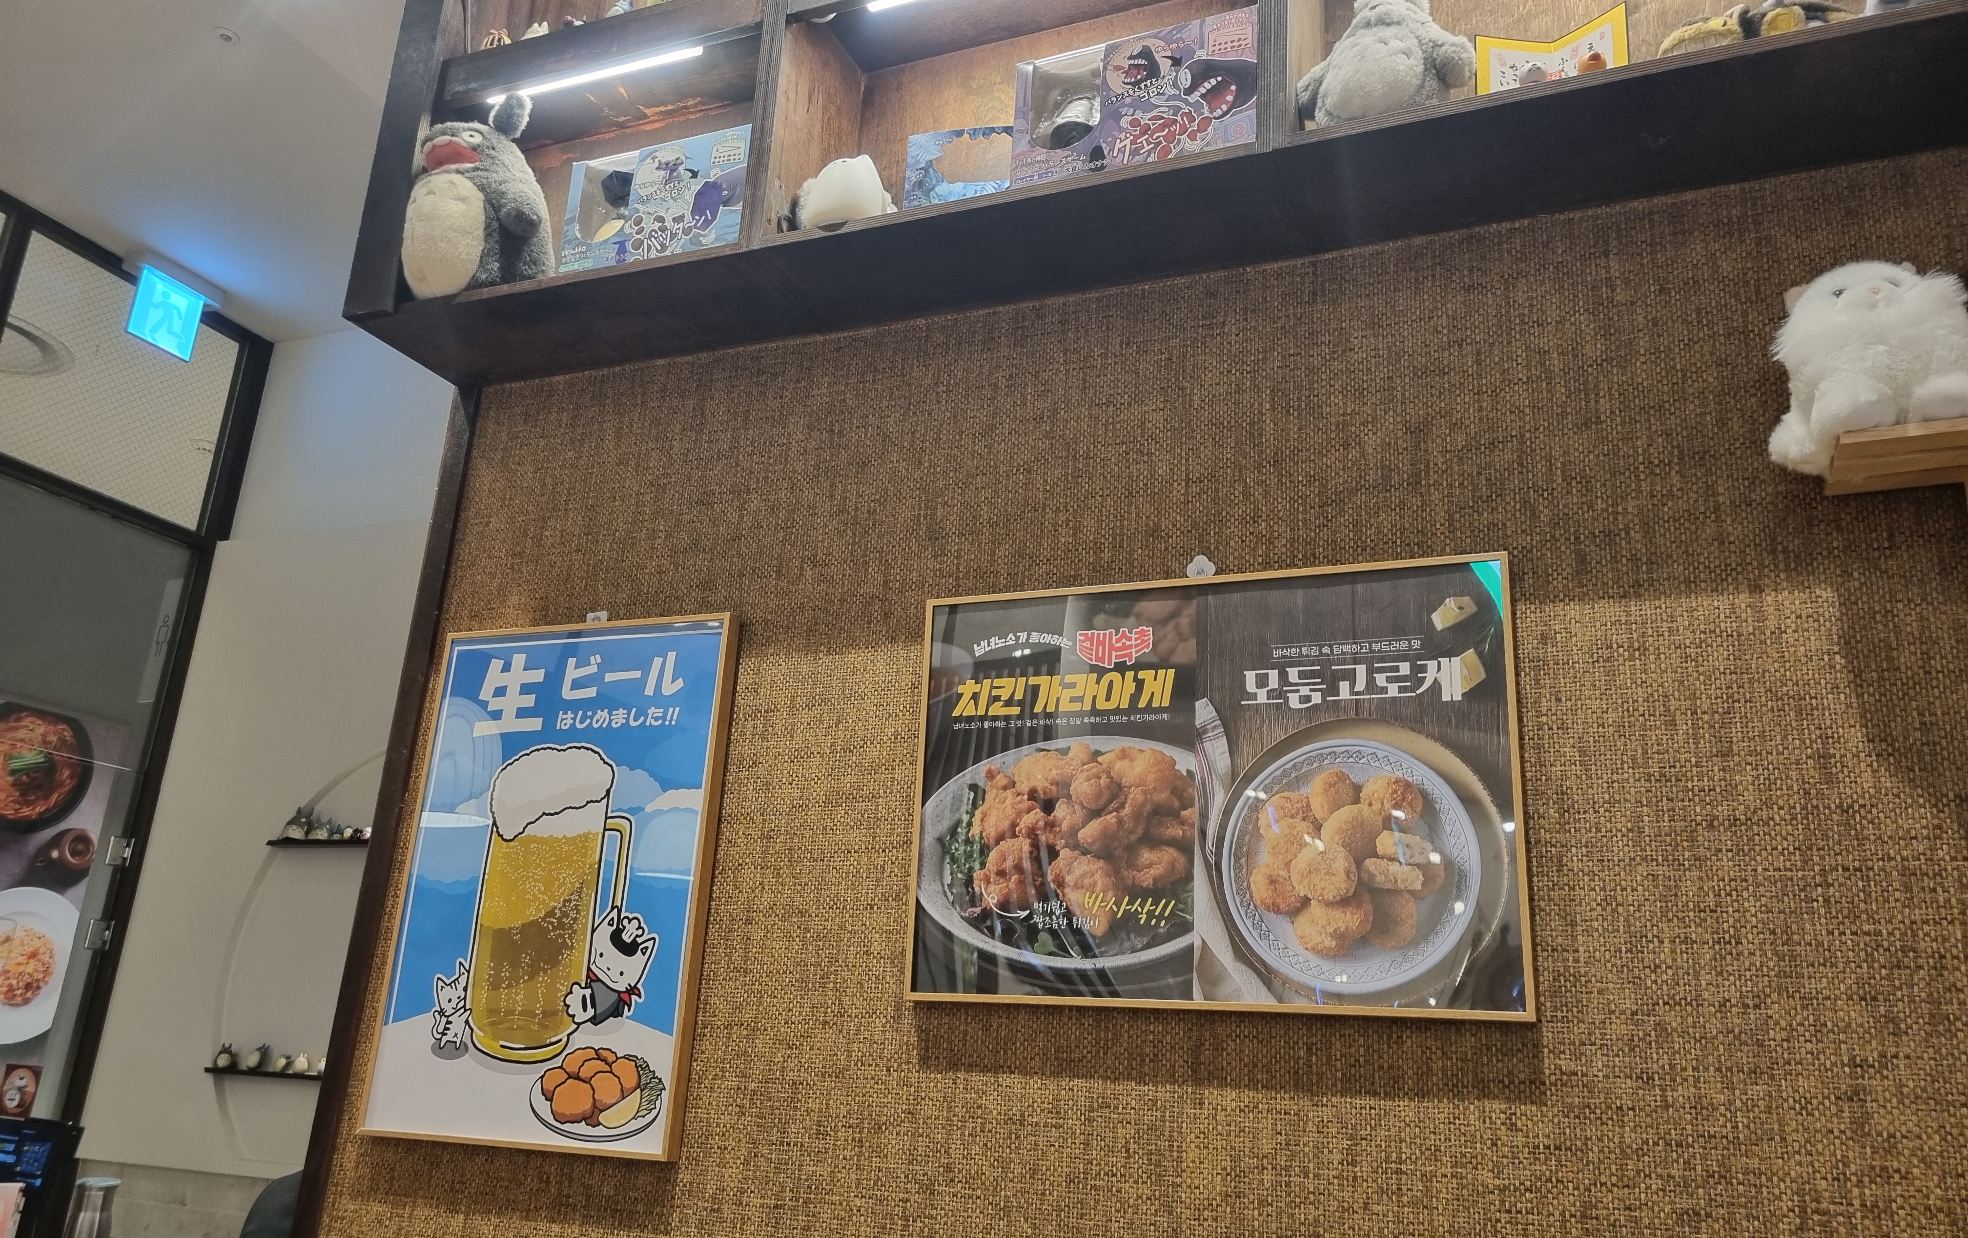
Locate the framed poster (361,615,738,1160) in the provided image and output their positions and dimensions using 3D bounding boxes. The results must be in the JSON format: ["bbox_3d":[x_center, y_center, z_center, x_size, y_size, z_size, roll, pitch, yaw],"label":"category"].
[{"bbox_3d":[-0.509,0.300,1.740,0.433,0.608,0.024,-4,-19,23],"label":"framed poster"}]

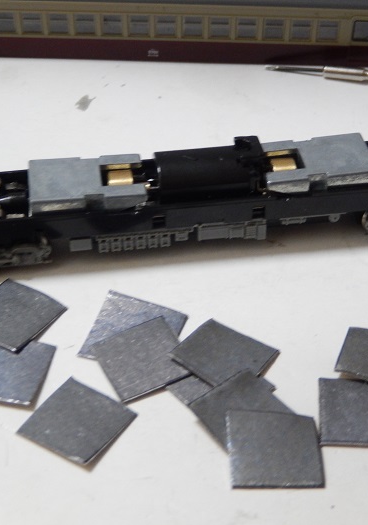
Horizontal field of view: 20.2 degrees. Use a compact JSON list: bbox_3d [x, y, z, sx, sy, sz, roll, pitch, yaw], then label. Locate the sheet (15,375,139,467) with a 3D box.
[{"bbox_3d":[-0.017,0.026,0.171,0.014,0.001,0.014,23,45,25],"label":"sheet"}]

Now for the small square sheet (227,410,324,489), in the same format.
[{"bbox_3d":[0.015,0.030,0.165,0.015,0.001,0.015,1,41,-2],"label":"small square sheet"}]

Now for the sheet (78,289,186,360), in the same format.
[{"bbox_3d":[-0.009,0.013,0.186,0.015,0.001,0.015,14,44,13],"label":"sheet"}]

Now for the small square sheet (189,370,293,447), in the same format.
[{"bbox_3d":[0.010,0.025,0.171,0.014,0.001,0.014,-27,49,-27],"label":"small square sheet"}]

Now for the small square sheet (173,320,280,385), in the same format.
[{"bbox_3d":[0.007,0.016,0.182,0.015,0.001,0.014,25,42,25],"label":"small square sheet"}]

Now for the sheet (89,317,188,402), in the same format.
[{"bbox_3d":[-0.007,0.017,0.181,0.014,0.001,0.014,-19,46,-17],"label":"sheet"}]

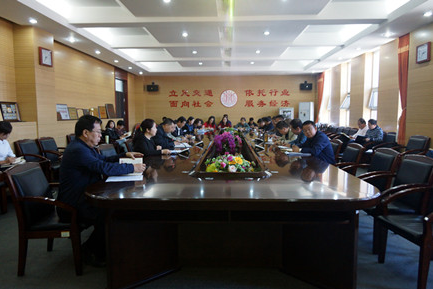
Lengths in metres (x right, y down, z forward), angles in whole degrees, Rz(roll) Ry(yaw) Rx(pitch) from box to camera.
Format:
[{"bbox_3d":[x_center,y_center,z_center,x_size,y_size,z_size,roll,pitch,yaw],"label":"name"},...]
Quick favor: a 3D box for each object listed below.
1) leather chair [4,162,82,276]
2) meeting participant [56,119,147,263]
[{"bbox_3d":[-1.355,0.604,2.862,0.590,0.890,0.560,0,5,2],"label":"leather chair"},{"bbox_3d":[-0.944,0.394,2.889,0.740,1.300,0.520,0,5,-3],"label":"meeting participant"}]

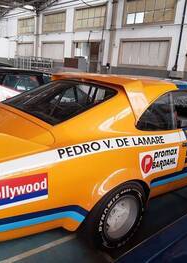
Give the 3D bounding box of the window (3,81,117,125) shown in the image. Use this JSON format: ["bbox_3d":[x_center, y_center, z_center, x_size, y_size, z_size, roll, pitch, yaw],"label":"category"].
[{"bbox_3d":[-0.353,-0.317,2.413,0.670,0.090,1.081,-31,31,-29],"label":"window"}]

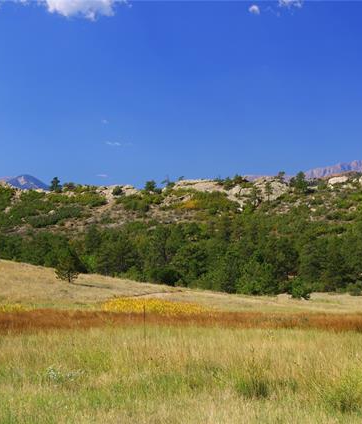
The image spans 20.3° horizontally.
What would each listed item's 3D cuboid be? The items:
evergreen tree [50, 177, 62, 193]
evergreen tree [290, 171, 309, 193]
[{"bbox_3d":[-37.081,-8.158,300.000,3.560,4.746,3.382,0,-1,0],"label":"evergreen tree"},{"bbox_3d":[34.053,-8.631,290.000,5.592,6.251,5.312,0,-1,0],"label":"evergreen tree"}]

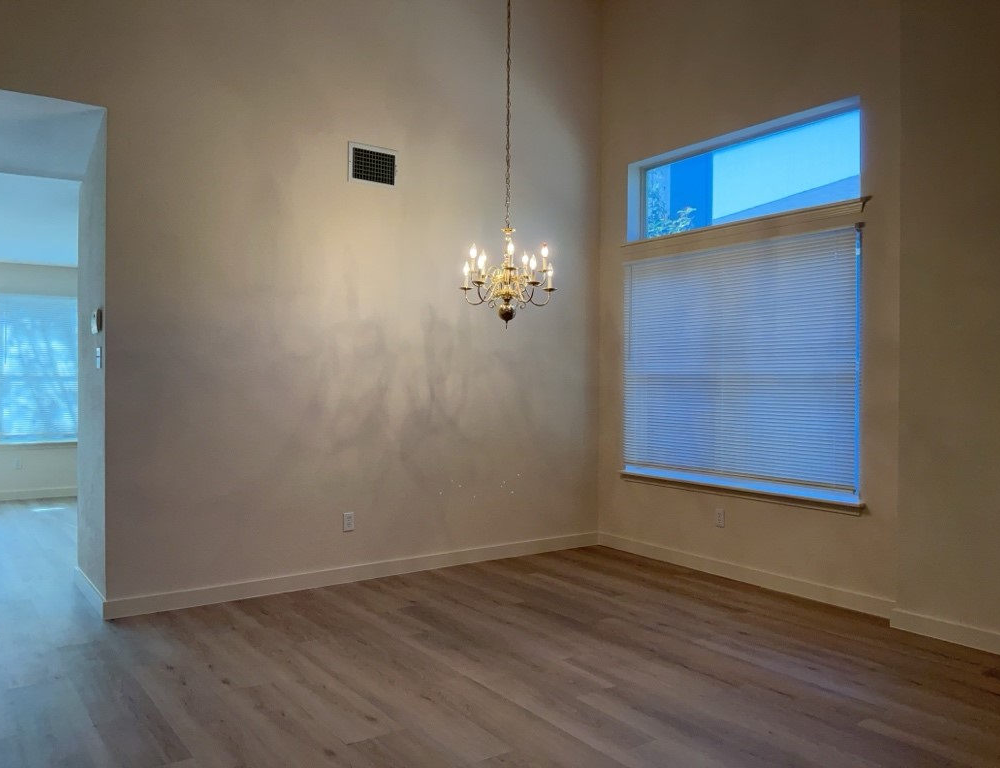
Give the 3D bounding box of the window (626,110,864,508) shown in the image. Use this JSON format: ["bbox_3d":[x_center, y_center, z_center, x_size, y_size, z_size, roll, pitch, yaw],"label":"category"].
[{"bbox_3d":[1.507,-0.466,5.168,0.130,2.255,1.830,0,0,-35],"label":"window"}]

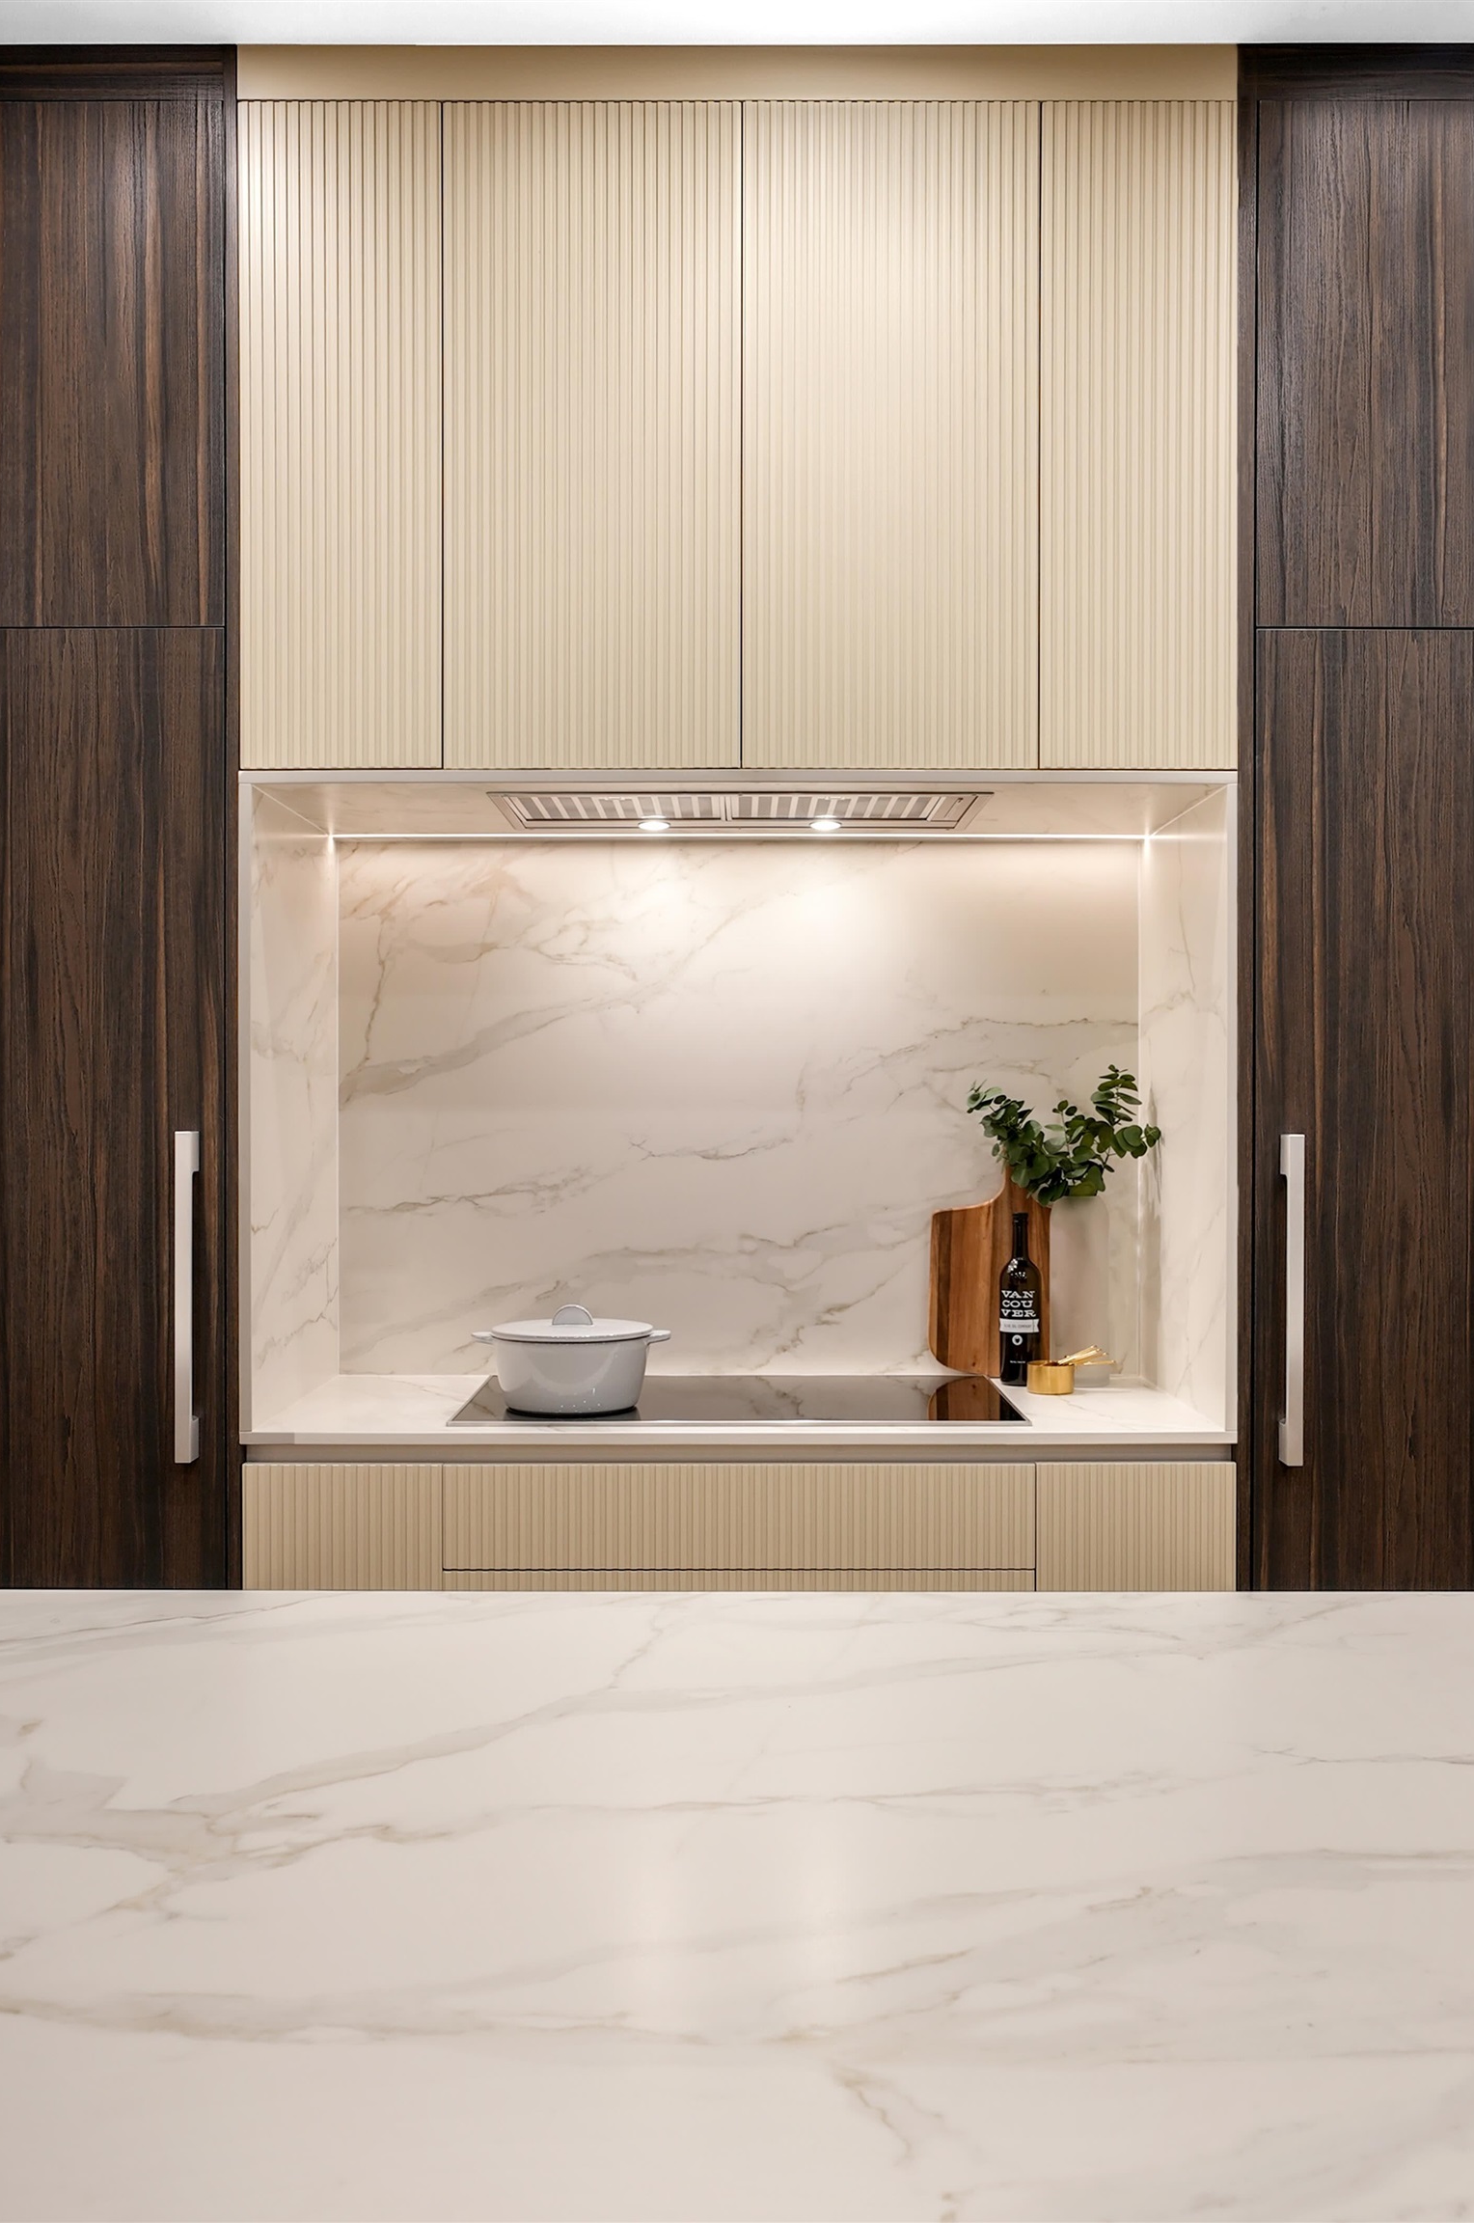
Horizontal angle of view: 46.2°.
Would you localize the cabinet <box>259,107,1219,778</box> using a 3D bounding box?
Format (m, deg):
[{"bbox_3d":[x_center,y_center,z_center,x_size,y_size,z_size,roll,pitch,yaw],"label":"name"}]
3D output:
[{"bbox_3d":[0.002,-1.048,2.965,1.548,1.044,0.570,0,0,0],"label":"cabinet"}]

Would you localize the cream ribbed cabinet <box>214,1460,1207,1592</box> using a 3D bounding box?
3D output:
[{"bbox_3d":[0.004,0.942,2.980,1.542,0.800,0.600,0,0,0],"label":"cream ribbed cabinet"}]

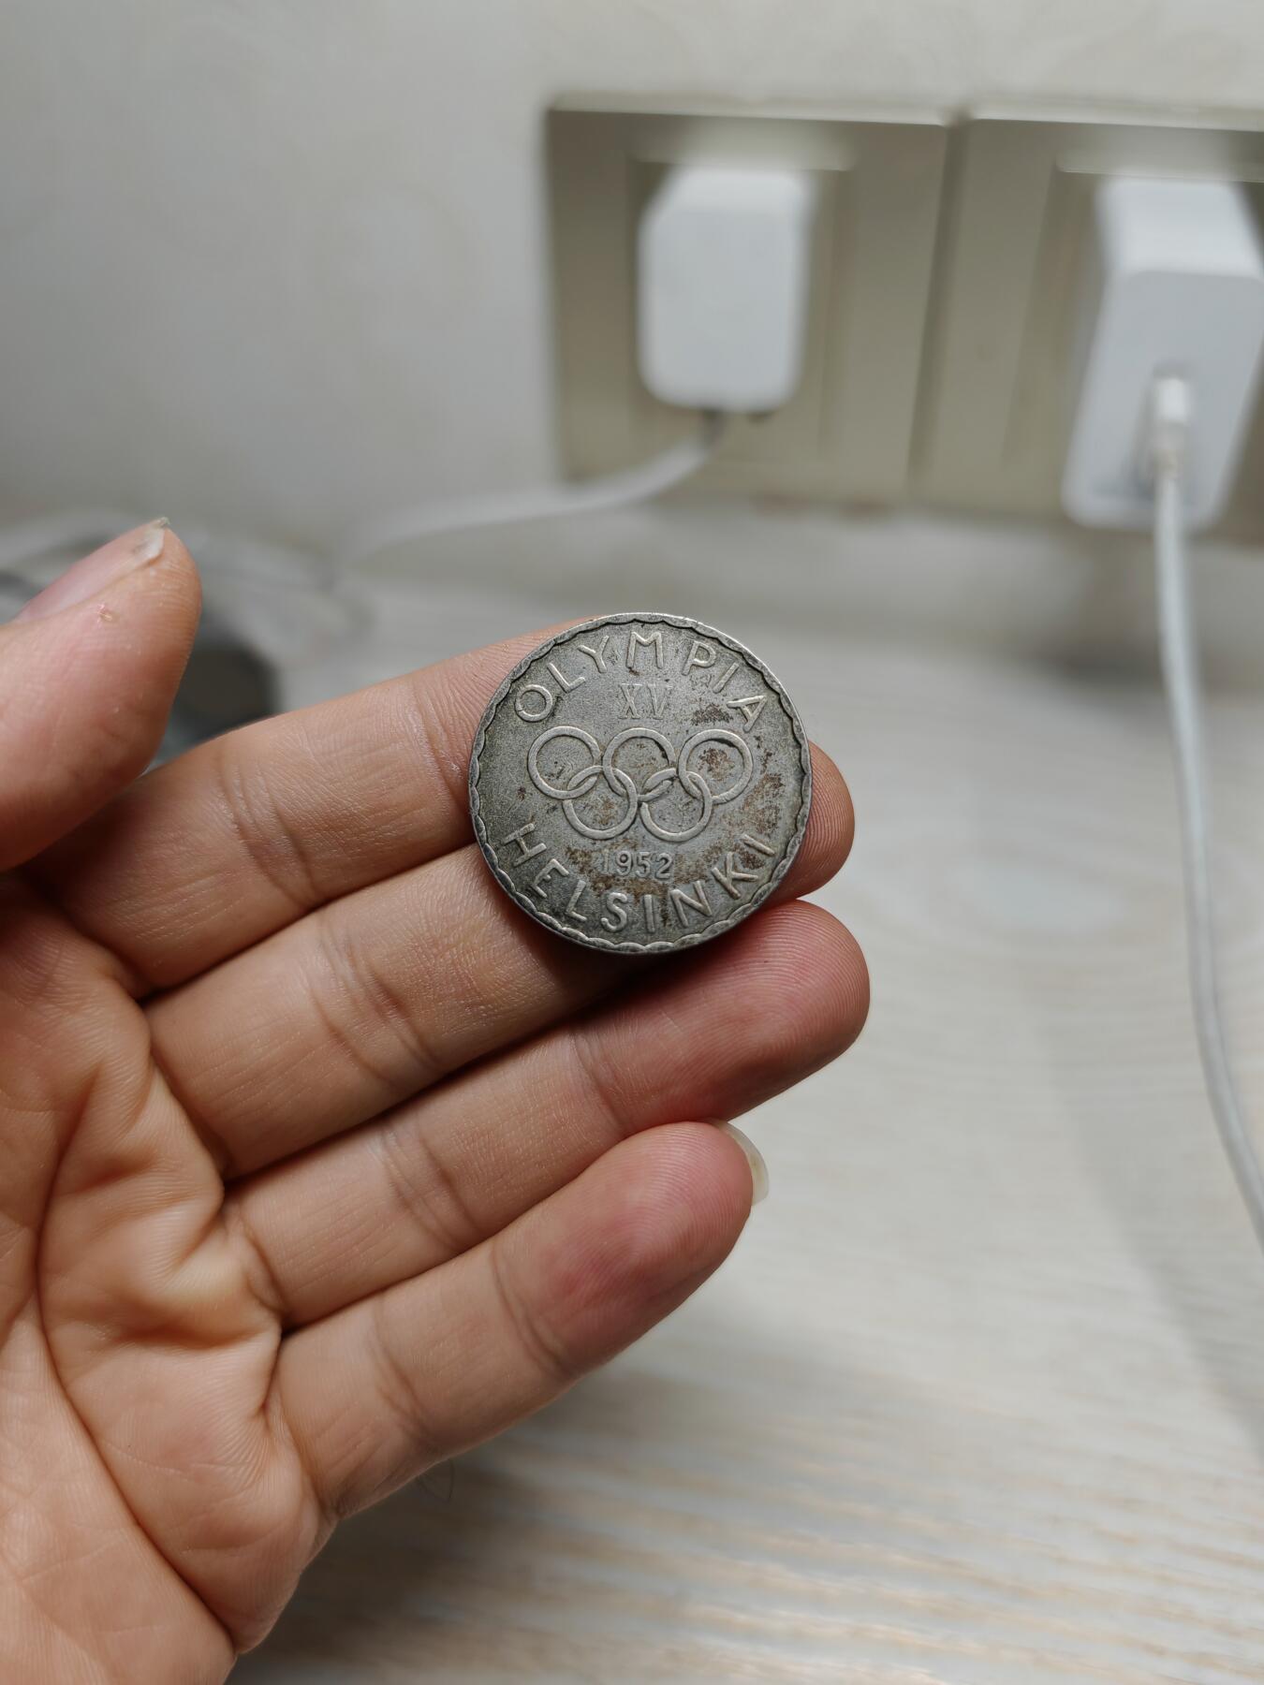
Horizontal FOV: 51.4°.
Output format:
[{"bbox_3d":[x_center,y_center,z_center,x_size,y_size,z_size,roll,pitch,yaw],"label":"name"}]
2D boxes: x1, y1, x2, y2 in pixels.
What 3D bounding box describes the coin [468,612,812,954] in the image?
[{"bbox_3d":[0.001,-0.005,0.123,0.032,0.032,0.002,1,3,0],"label":"coin"}]

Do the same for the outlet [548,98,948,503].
[{"bbox_3d":[0.025,-0.123,0.309,0.086,0.086,0.010,6,39,8],"label":"outlet"}]

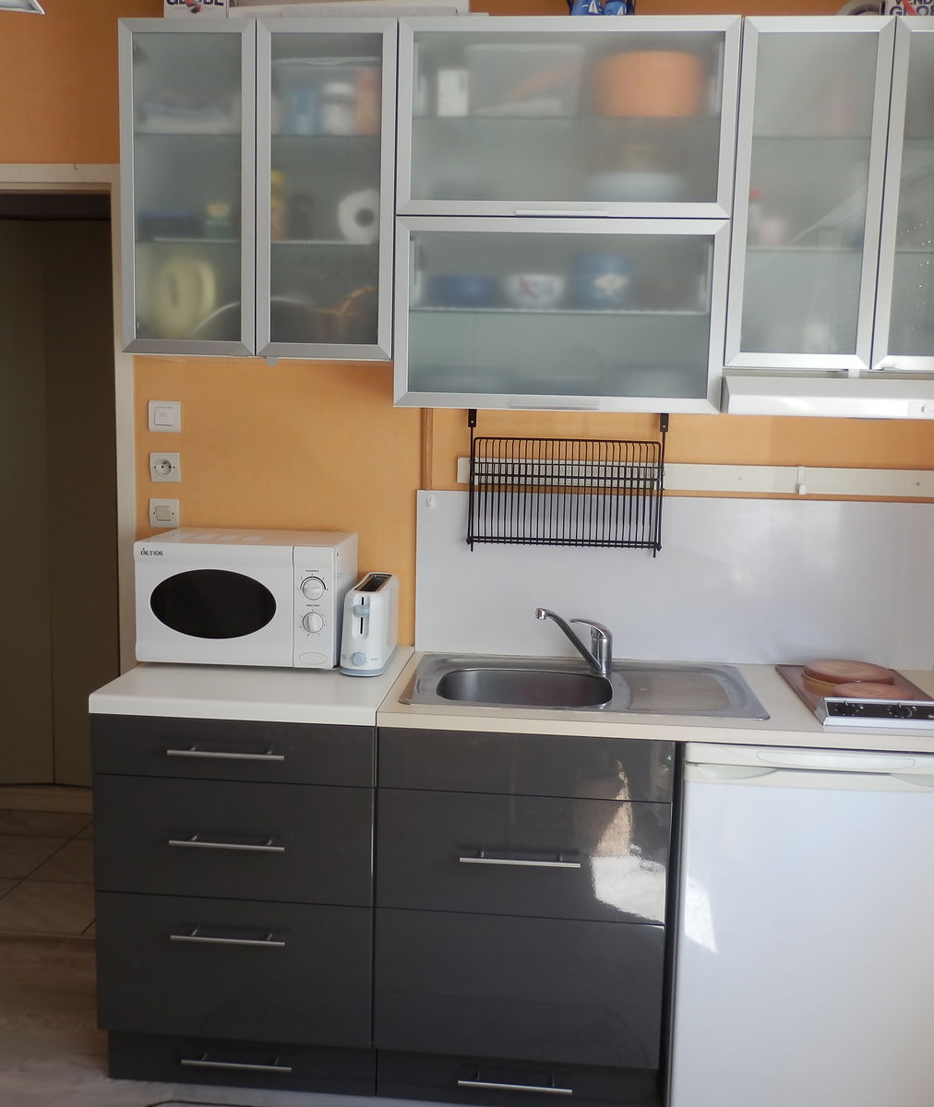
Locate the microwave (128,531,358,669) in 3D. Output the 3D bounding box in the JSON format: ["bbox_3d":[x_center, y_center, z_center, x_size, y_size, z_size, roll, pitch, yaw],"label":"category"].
[{"bbox_3d":[-0.525,0.109,2.597,0.460,0.289,0.325,2,7,3],"label":"microwave"}]

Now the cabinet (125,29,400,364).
[{"bbox_3d":[-0.432,-0.799,2.470,0.598,0.699,0.385,2,7,4],"label":"cabinet"}]

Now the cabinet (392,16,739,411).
[{"bbox_3d":[0.214,-0.727,2.425,0.701,0.799,0.385,2,7,4],"label":"cabinet"}]

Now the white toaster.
[{"bbox_3d":[-0.230,0.166,2.571,0.106,0.197,0.312,2,7,2],"label":"white toaster"}]

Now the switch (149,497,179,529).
[{"bbox_3d":[-0.789,-0.103,2.772,0.077,0.074,0.014,2,7,4],"label":"switch"}]

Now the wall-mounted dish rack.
[{"bbox_3d":[0.240,-0.170,2.622,0.486,0.350,0.090,2,7,4],"label":"wall-mounted dish rack"}]

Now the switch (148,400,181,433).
[{"bbox_3d":[-0.773,-0.350,2.730,0.083,0.081,0.012,2,7,4],"label":"switch"}]

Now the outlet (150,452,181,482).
[{"bbox_3d":[-0.776,-0.221,2.746,0.079,0.077,0.012,2,7,4],"label":"outlet"}]

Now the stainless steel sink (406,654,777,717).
[{"bbox_3d":[0.256,0.364,2.431,0.770,0.150,0.460,2,7,4],"label":"stainless steel sink"}]

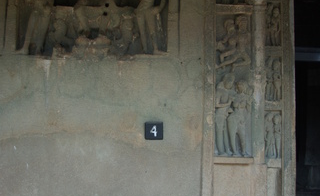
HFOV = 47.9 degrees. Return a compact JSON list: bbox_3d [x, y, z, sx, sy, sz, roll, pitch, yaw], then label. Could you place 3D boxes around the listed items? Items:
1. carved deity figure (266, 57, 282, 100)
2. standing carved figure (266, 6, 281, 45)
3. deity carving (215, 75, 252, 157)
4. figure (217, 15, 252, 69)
[{"bbox_3d":[1.114,-0.180,3.539,0.160,0.447,0.090,1,-5,-2],"label":"carved deity figure"},{"bbox_3d":[1.128,-0.710,3.581,0.124,0.389,0.080,1,-5,-2],"label":"standing carved figure"},{"bbox_3d":[0.702,0.158,3.460,0.348,0.796,0.140,1,-5,-2],"label":"deity carving"},{"bbox_3d":[0.714,-0.538,3.515,0.317,0.532,0.130,1,-5,-2],"label":"figure"}]

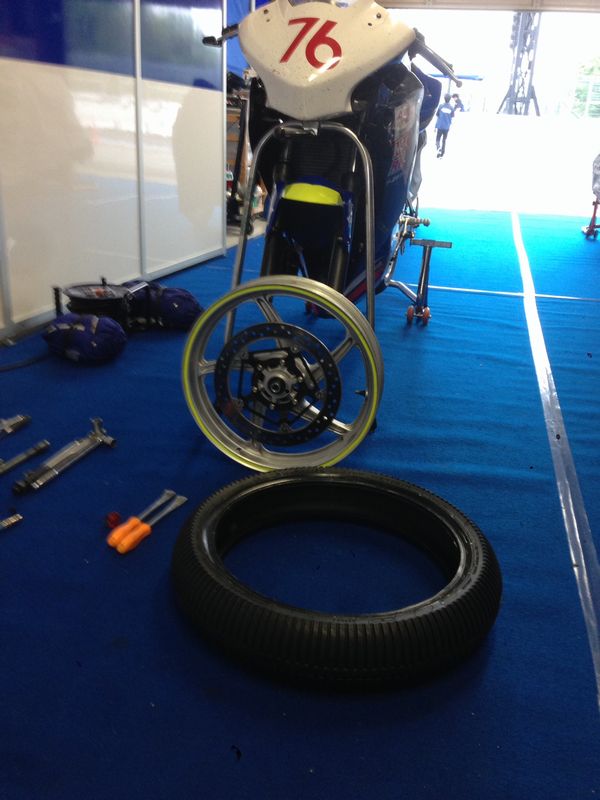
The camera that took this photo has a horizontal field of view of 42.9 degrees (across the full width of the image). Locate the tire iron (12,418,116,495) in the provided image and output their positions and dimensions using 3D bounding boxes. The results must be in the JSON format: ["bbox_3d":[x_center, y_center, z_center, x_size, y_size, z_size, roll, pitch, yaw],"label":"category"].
[{"bbox_3d":[-0.537,0.129,1.783,0.088,0.055,0.350,9,22,15],"label":"tire iron"}]

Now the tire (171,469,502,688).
[{"bbox_3d":[0.062,0.286,1.364,0.583,0.118,0.583,3,21,0],"label":"tire"}]

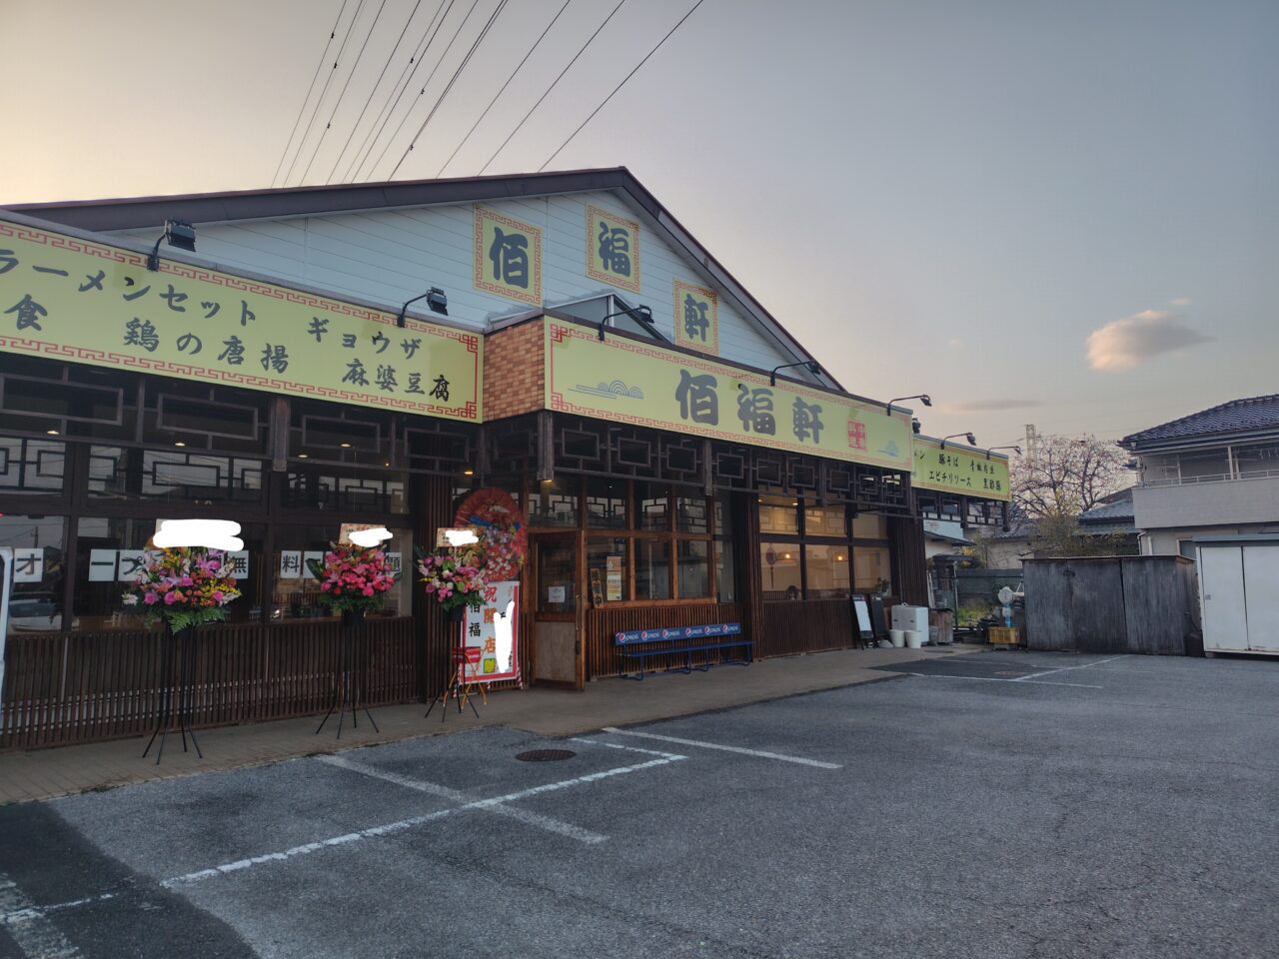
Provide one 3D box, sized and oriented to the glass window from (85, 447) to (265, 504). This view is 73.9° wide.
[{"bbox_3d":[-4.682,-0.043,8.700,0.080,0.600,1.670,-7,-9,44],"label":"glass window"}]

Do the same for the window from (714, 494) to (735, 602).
[{"bbox_3d":[1.410,1.147,14.355,0.566,1.847,0.099,6,-9,-44],"label":"window"}]

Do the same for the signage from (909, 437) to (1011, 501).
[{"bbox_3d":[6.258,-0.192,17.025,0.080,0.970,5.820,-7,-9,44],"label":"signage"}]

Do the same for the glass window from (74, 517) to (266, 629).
[{"bbox_3d":[-4.666,0.946,8.590,0.080,1.080,1.755,-7,-9,44],"label":"glass window"}]

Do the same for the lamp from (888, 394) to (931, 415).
[{"bbox_3d":[4.085,-1.132,12.929,0.690,0.240,0.200,-7,-9,44],"label":"lamp"}]

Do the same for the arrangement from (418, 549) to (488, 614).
[{"bbox_3d":[-2.042,1.126,9.360,0.540,0.690,0.760,-7,-9,44],"label":"arrangement"}]

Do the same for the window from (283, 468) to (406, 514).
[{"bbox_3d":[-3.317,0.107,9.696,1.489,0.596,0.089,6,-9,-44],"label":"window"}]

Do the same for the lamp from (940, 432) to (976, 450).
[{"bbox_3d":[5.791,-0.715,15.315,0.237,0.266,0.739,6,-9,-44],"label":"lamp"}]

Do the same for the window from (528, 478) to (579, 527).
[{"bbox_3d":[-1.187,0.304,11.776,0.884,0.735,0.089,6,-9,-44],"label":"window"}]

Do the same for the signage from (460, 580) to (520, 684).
[{"bbox_3d":[-1.893,1.922,10.775,0.894,1.251,0.070,6,-9,-44],"label":"signage"}]

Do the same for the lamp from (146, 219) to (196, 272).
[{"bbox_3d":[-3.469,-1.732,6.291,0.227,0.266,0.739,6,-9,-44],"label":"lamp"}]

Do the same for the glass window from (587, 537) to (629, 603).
[{"bbox_3d":[-0.476,1.379,12.861,0.080,0.980,0.860,-7,-9,44],"label":"glass window"}]

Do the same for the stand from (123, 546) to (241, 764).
[{"bbox_3d":[-3.763,1.380,6.990,0.894,1.767,0.665,6,-9,-44],"label":"stand"}]

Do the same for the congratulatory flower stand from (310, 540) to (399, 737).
[{"bbox_3d":[-2.849,1.567,8.462,0.580,1.855,0.840,-7,-9,44],"label":"congratulatory flower stand"}]

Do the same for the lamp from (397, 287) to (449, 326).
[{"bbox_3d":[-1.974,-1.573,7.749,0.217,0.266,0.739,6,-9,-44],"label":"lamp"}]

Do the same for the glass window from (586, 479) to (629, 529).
[{"bbox_3d":[-0.482,0.350,12.467,0.834,0.774,0.089,6,-9,-44],"label":"glass window"}]

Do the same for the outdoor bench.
[{"bbox_3d":[0.801,2.696,13.466,0.470,0.685,2.880,-7,-9,44],"label":"outdoor bench"}]

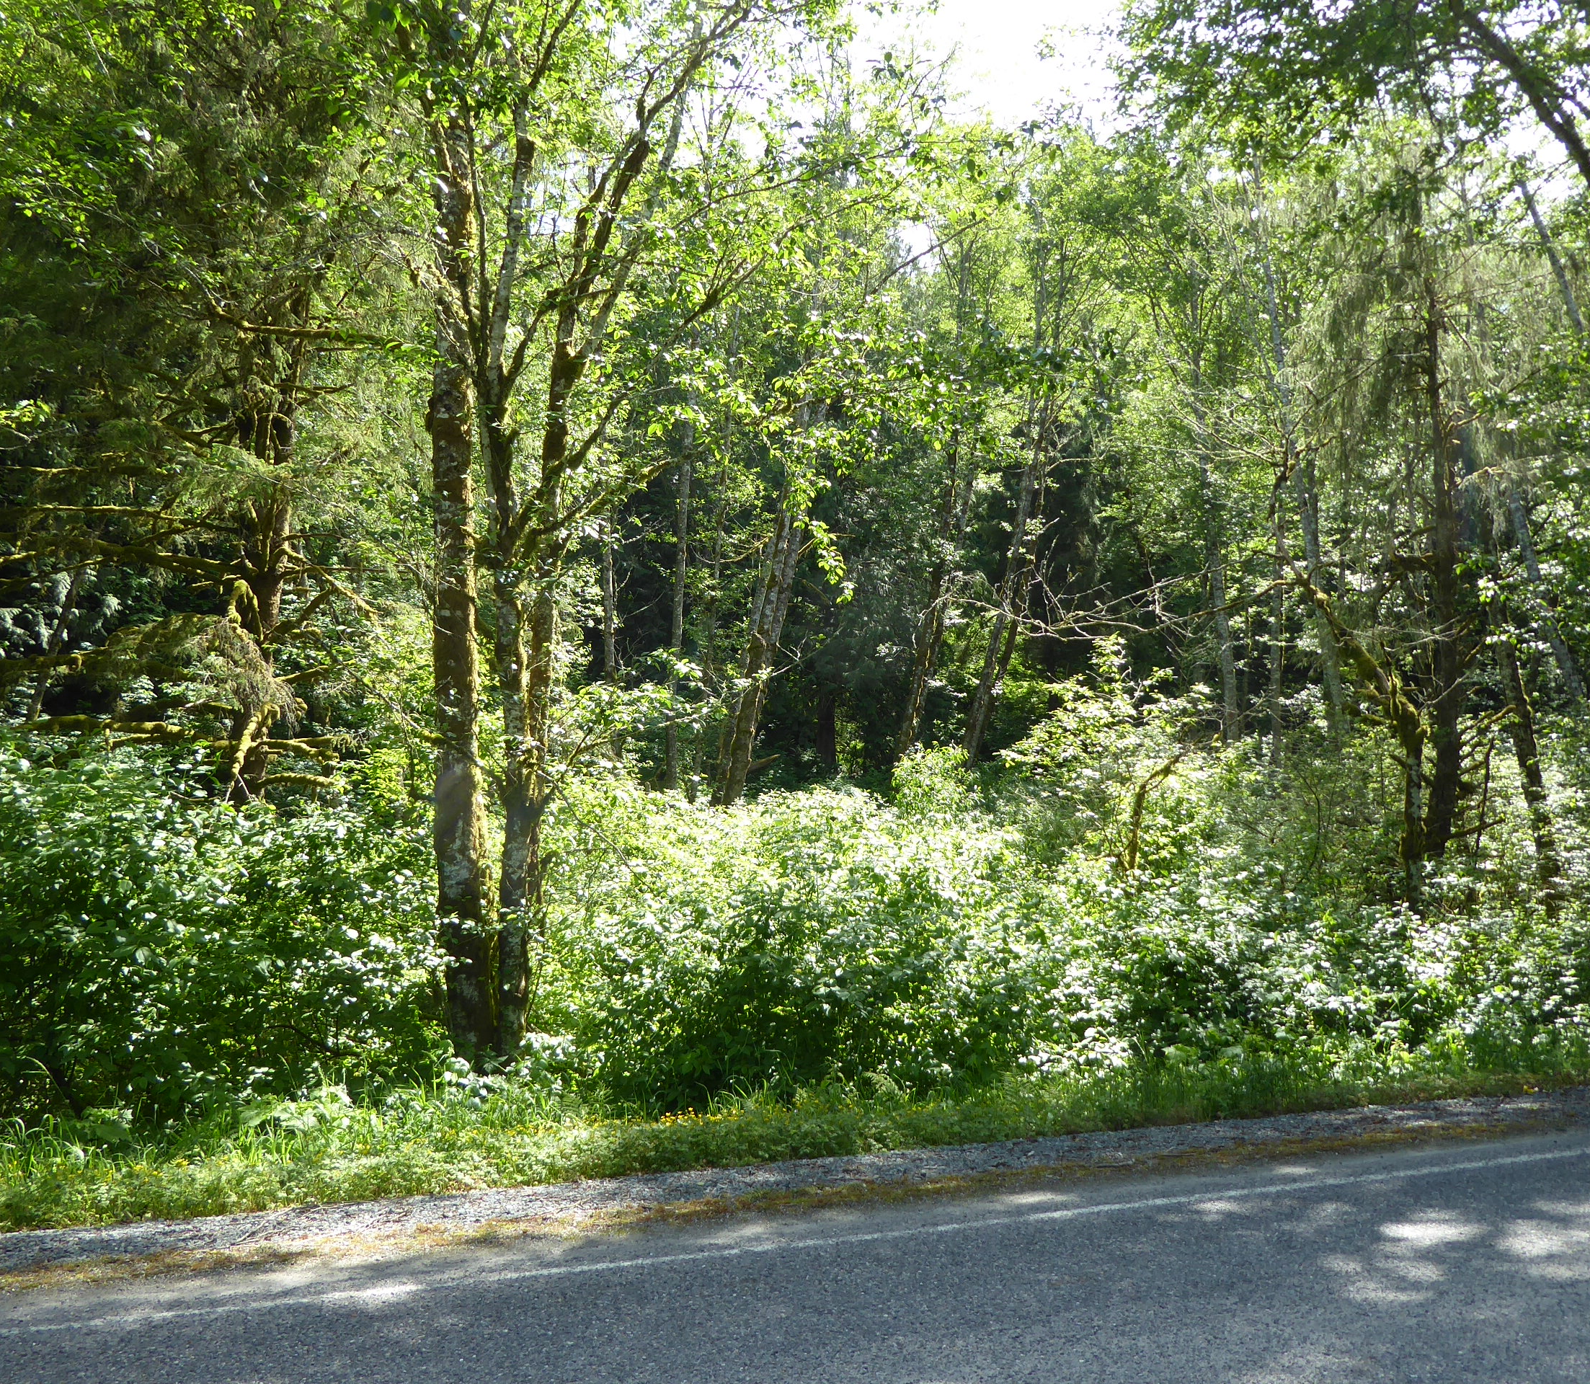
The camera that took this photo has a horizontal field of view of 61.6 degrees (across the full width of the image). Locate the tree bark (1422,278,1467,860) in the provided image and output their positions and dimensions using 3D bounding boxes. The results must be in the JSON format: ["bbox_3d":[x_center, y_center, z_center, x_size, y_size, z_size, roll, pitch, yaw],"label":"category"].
[{"bbox_3d":[7.082,-1.437,14.731,0.271,6.540,0.271,-1,-7,26],"label":"tree bark"}]

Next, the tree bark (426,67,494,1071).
[{"bbox_3d":[-2.155,-0.854,8.637,0.290,6.356,0.290,-1,-6,-14],"label":"tree bark"}]

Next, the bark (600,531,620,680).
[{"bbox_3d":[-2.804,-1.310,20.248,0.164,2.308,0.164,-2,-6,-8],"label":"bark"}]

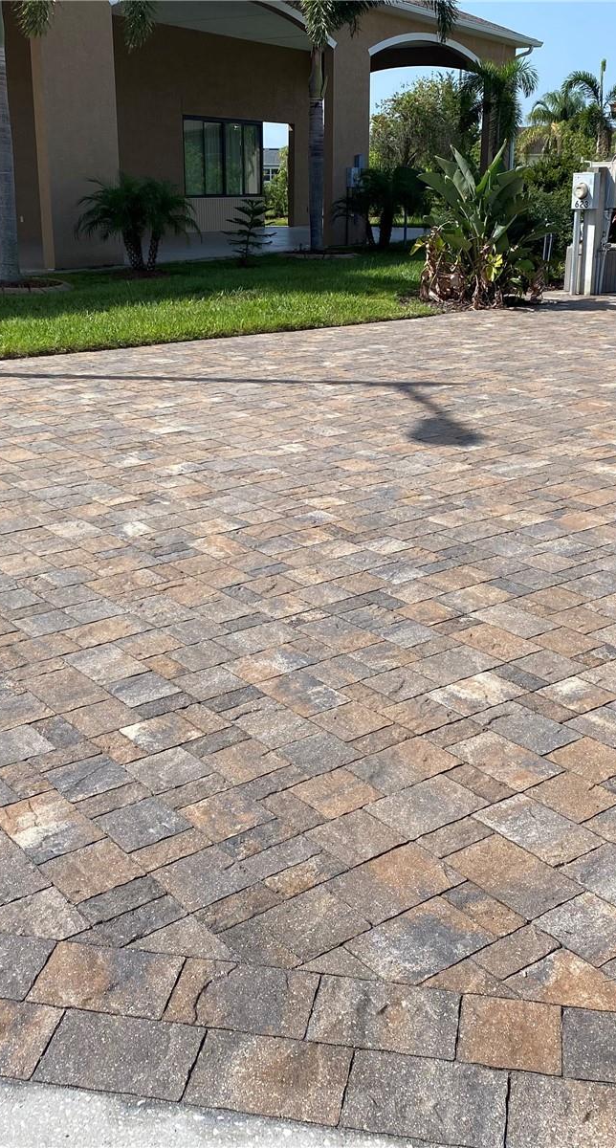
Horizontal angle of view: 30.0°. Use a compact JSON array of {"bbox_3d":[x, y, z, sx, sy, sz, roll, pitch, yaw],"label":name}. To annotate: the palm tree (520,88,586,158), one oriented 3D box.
[{"bbox_3d":[9.841,-17.285,46.887,2.612,4.600,2.612,4,19,10],"label":"palm tree"}]

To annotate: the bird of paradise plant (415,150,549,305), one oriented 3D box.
[{"bbox_3d":[1.861,-3.683,12.207,1.377,1.512,1.377,3,19,8],"label":"bird of paradise plant"}]

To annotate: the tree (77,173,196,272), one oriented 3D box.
[{"bbox_3d":[-2.299,-4.740,15.511,1.549,1.210,1.549,-2,19,-8],"label":"tree"}]

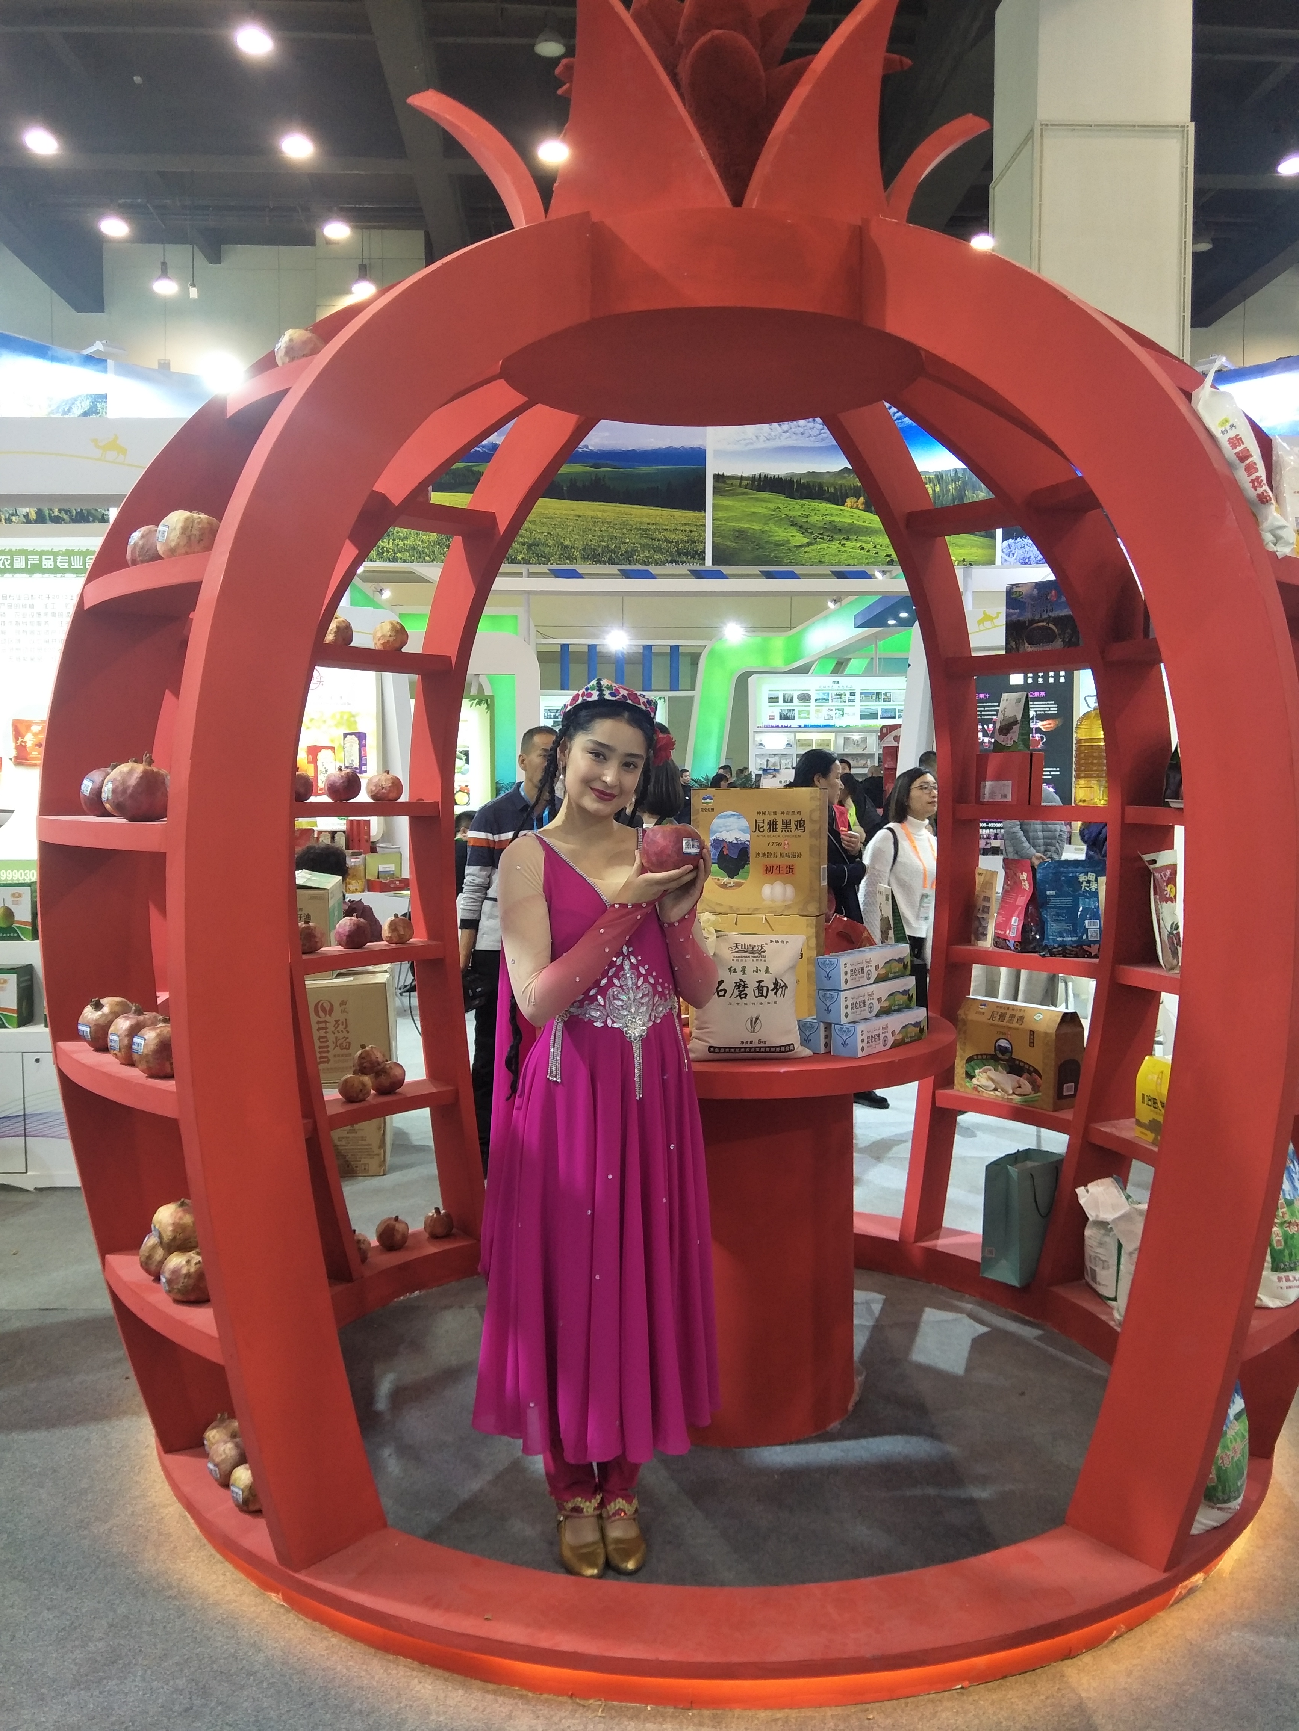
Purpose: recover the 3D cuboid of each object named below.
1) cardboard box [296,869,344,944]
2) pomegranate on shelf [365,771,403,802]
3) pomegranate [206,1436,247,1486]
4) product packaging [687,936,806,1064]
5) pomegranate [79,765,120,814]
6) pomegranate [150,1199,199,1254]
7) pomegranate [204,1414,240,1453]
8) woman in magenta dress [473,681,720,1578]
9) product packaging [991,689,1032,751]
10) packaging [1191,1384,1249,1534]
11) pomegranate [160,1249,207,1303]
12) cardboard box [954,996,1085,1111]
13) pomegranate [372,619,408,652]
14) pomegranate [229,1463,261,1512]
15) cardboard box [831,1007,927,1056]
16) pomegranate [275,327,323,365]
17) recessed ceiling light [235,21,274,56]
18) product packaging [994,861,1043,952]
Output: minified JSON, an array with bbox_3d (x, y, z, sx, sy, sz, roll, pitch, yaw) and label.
[{"bbox_3d":[-1.385,0.252,4.696,0.335,0.360,0.280,0,4,-3],"label":"cardboard box"},{"bbox_3d":[-0.795,-0.235,3.592,0.108,0.095,0.108,0,4,-11],"label":"pomegranate on shelf"},{"bbox_3d":[-0.830,1.180,2.371,0.090,0.087,0.090,0,4,0],"label":"pomegranate"},{"bbox_3d":[0.214,0.279,2.553,0.245,0.260,0.135,0,4,-3],"label":"product packaging"},{"bbox_3d":[-0.997,-0.137,2.190,0.093,0.097,0.093,0,4,0],"label":"pomegranate"},{"bbox_3d":[-0.854,0.658,2.186,0.098,0.095,0.098,0,4,0],"label":"pomegranate"},{"bbox_3d":[-0.857,1.151,2.425,0.086,0.092,0.086,0,4,0],"label":"pomegranate"},{"bbox_3d":[-0.102,0.489,2.296,0.470,1.670,0.470,0,4,-10],"label":"woman in magenta dress"},{"bbox_3d":[1.053,-0.418,3.481,0.070,0.170,0.100,-3,5,-41],"label":"product packaging"},{"bbox_3d":[1.026,1.063,2.272,0.200,0.320,0.120,-2,4,-33],"label":"packaging"},{"bbox_3d":[-0.831,0.742,2.162,0.096,0.092,0.096,0,4,0],"label":"pomegranate"},{"bbox_3d":[1.080,0.542,3.507,0.165,0.270,0.315,-3,5,-40],"label":"cardboard box"},{"bbox_3d":[-0.753,-0.666,3.500,0.104,0.097,0.104,0,4,0],"label":"pomegranate"},{"bbox_3d":[-0.744,1.175,2.264,0.086,0.086,0.086,-1,4,-19],"label":"pomegranate"},{"bbox_3d":[0.511,0.365,2.654,0.070,0.070,0.272,4,6,44],"label":"cardboard box"},{"bbox_3d":[-0.642,-0.951,2.214,0.097,0.090,0.097,0,4,0],"label":"pomegranate"},{"bbox_3d":[-4.534,-9.488,13.782,0.430,0.250,0.430,0,4,0],"label":"recessed ceiling light"},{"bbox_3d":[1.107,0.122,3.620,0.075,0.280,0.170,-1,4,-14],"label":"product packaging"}]

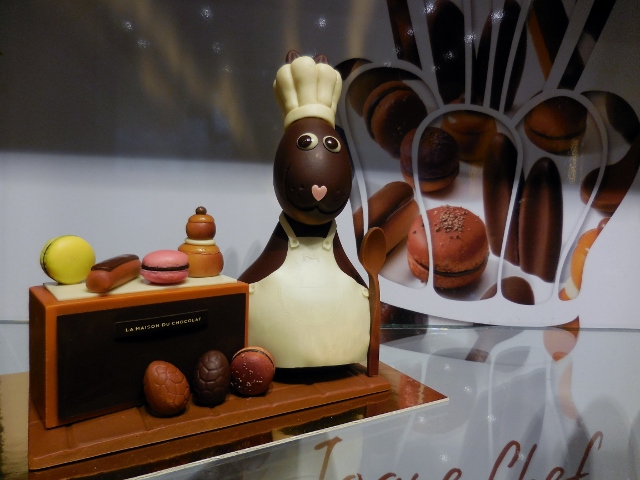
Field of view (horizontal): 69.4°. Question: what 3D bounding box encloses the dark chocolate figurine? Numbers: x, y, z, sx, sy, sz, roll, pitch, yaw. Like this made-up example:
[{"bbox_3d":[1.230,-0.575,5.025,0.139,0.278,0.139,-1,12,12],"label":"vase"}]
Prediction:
[{"bbox_3d":[-0.011,-0.030,0.481,0.129,0.330,0.114,0,5,-7],"label":"dark chocolate figurine"}]

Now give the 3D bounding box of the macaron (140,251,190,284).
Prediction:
[{"bbox_3d":[-0.142,0.025,0.425,0.042,0.029,0.042,1,5,-10],"label":"macaron"}]

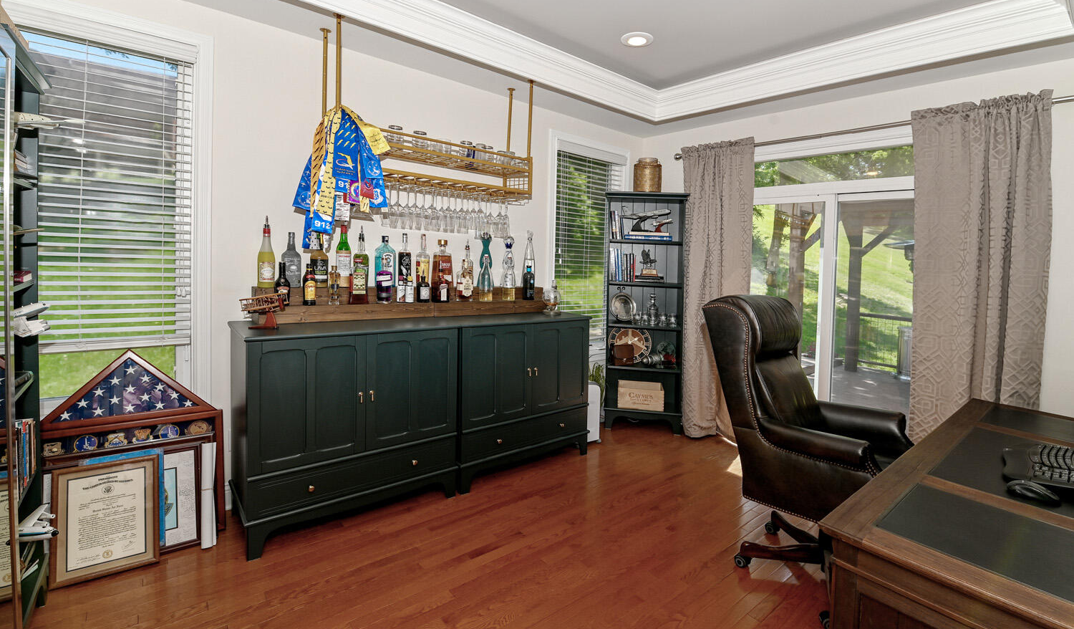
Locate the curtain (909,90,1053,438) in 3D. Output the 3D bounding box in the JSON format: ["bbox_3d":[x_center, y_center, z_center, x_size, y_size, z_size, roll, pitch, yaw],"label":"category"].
[{"bbox_3d":[2.506,0.015,2.584,0.130,2.419,0.590,-2,6,-42],"label":"curtain"}]

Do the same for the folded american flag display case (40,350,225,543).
[{"bbox_3d":[-1.822,0.604,2.032,0.637,0.921,0.098,-3,2,-38],"label":"folded american flag display case"}]

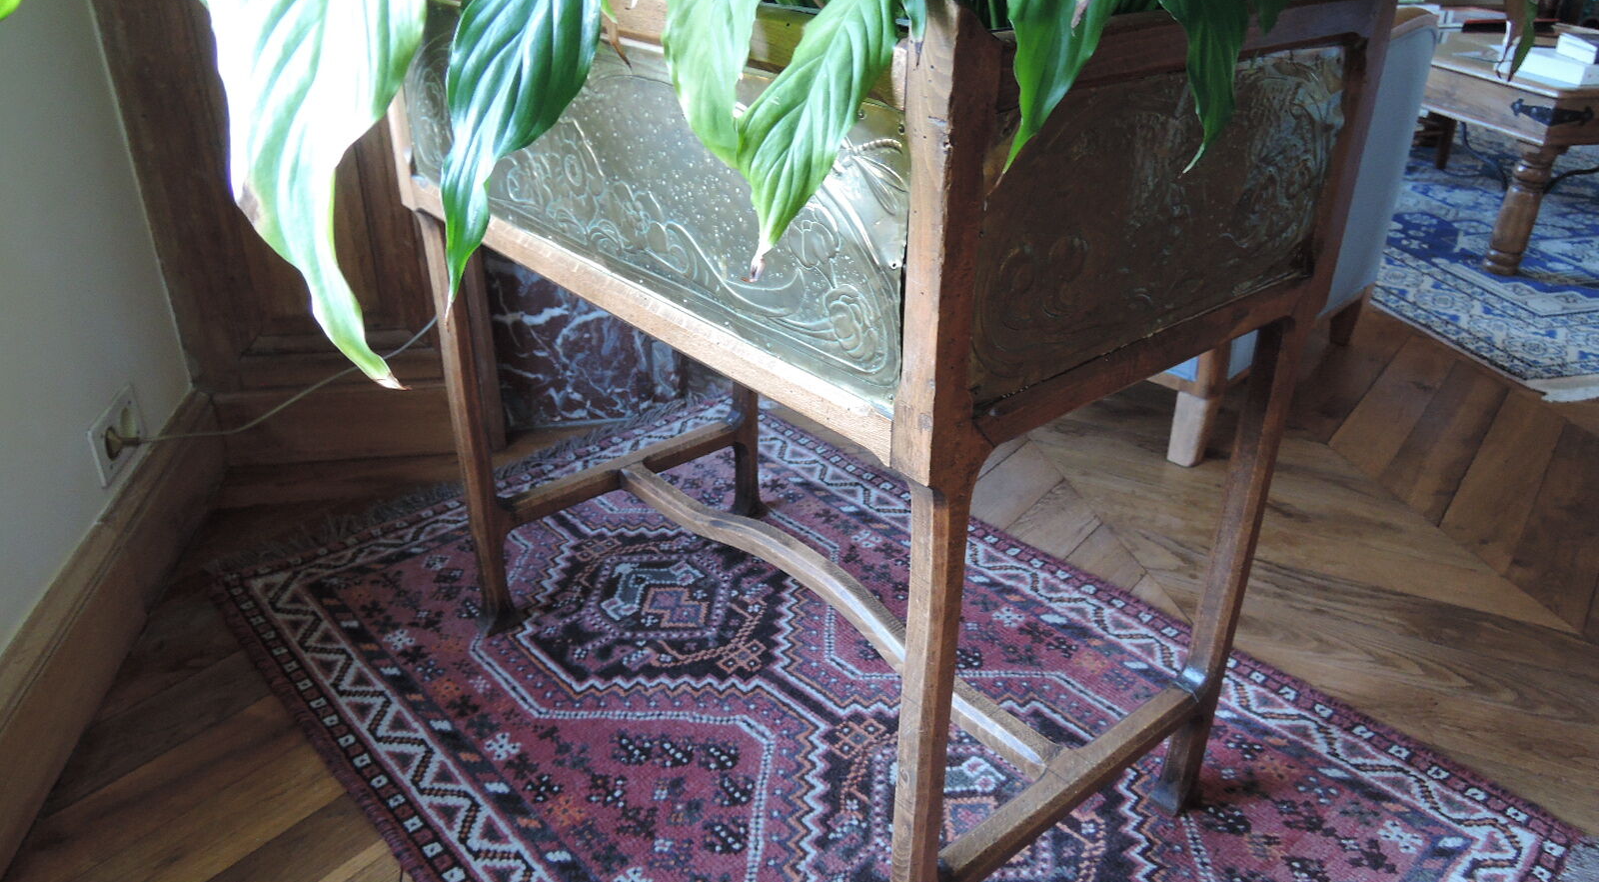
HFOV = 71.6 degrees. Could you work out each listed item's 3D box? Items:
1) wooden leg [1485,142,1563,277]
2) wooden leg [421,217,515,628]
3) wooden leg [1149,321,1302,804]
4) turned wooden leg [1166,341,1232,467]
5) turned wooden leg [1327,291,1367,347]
[{"bbox_3d":[1.725,-0.552,2.644,0.087,0.308,0.087,-7,29,-13],"label":"wooden leg"},{"bbox_3d":[-0.402,-0.006,1.368,0.041,0.569,0.038,-21,35,-34],"label":"wooden leg"},{"bbox_3d":[0.420,0.138,1.099,0.041,0.569,0.038,-21,35,-34],"label":"wooden leg"},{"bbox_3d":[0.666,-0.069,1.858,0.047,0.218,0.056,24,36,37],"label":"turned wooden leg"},{"bbox_3d":[1.158,-0.268,2.334,0.043,0.118,0.046,24,36,37],"label":"turned wooden leg"}]

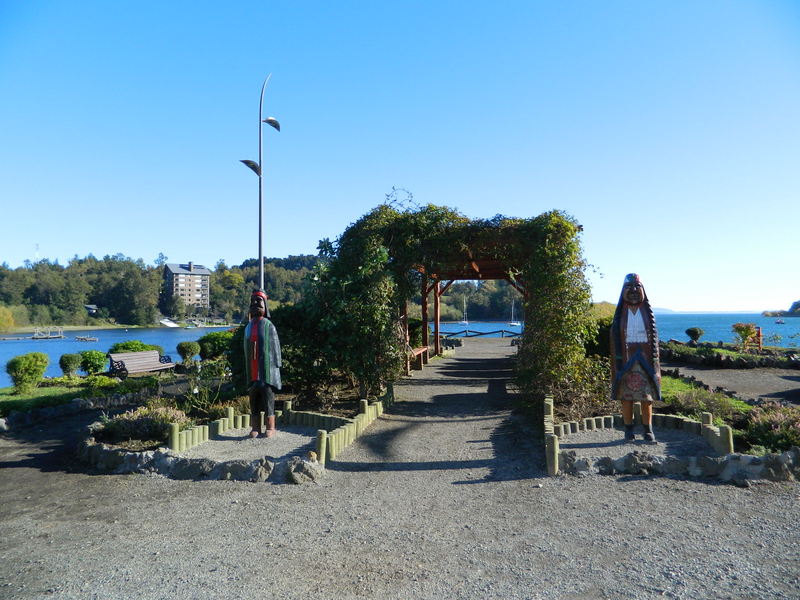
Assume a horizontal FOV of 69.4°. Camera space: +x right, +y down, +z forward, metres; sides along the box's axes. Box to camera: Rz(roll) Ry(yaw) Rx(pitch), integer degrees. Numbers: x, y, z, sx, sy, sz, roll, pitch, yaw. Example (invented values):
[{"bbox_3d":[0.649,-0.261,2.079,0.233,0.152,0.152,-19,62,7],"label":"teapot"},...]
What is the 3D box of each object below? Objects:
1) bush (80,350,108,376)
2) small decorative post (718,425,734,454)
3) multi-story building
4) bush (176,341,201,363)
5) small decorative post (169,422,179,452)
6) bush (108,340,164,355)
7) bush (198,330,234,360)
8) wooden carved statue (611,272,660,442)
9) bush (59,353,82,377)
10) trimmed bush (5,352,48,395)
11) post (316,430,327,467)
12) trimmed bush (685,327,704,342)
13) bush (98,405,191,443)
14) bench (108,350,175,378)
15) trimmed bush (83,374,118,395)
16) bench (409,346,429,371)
[{"bbox_3d":[-7.639,1.583,14.400,0.660,0.640,0.640,0,-1,0],"label":"bush"},{"bbox_3d":[3.323,1.416,5.848,0.110,0.310,0.110,0,-1,0],"label":"small decorative post"},{"bbox_3d":[-114.500,-6.058,310.235,19.500,27.000,15.000,1,-2,-44],"label":"multi-story building"},{"bbox_3d":[-5.600,1.390,15.300,0.630,0.650,0.610,0,-1,0],"label":"bush"},{"bbox_3d":[-2.503,1.517,6.400,0.104,0.315,0.104,0,-1,-6],"label":"small decorative post"},{"bbox_3d":[-8.345,1.739,18.264,1.650,0.900,1.000,0,-1,0],"label":"bush"},{"bbox_3d":[-5.148,1.340,16.300,1.050,0.900,1.000,0,-1,0],"label":"bush"},{"bbox_3d":[2.690,0.648,6.586,0.540,1.860,0.420,0,-1,12],"label":"wooden carved statue"},{"bbox_3d":[-9.124,1.833,15.961,0.640,0.700,0.620,0,-1,0],"label":"bush"},{"bbox_3d":[-7.220,1.425,11.200,0.800,0.800,0.750,0,-1,0],"label":"trimmed bush"},{"bbox_3d":[-0.788,1.484,5.786,0.090,0.370,0.090,0,-1,0],"label":"post"},{"bbox_3d":[10.449,1.252,20.476,0.690,0.580,0.660,0,-1,0],"label":"trimmed bush"},{"bbox_3d":[-3.073,1.421,6.918,1.000,0.350,0.800,0,-1,0],"label":"bush"},{"bbox_3d":[-6.050,1.638,13.715,0.630,0.780,1.650,-1,-1,21],"label":"bench"},{"bbox_3d":[-6.324,1.774,12.200,0.770,0.410,0.680,0,-1,0],"label":"trimmed bush"},{"bbox_3d":[0.500,1.713,16.864,0.420,0.500,3.200,0,-1,10],"label":"bench"}]

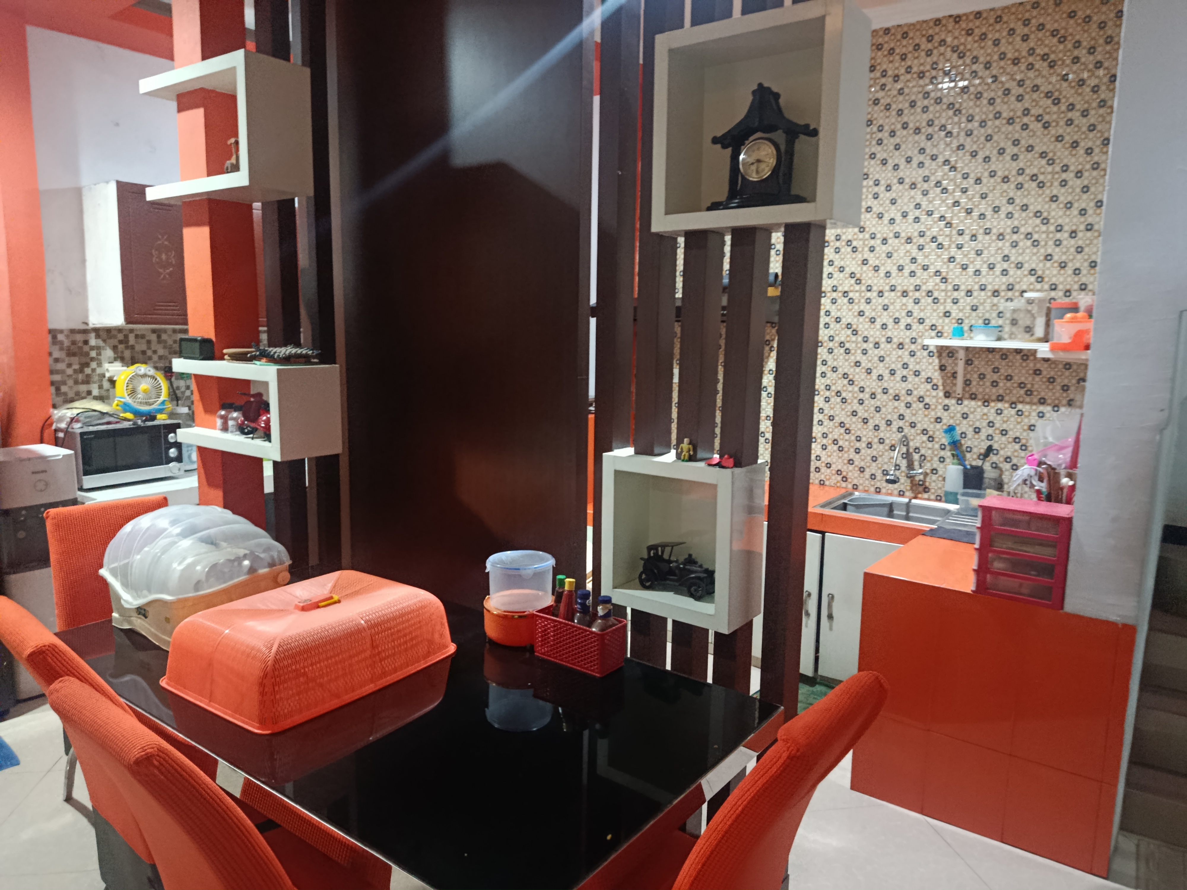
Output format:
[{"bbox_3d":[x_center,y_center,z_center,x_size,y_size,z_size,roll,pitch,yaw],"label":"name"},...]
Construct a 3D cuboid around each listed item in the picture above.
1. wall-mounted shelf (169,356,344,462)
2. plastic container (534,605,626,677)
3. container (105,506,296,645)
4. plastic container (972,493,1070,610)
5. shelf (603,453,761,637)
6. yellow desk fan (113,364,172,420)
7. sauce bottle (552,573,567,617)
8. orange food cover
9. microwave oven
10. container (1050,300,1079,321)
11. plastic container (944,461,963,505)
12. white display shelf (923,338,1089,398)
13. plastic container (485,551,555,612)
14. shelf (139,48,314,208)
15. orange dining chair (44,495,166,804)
[{"bbox_3d":[-1.358,-0.160,3.310,0.755,0.347,0.266,7,10,36],"label":"wall-mounted shelf"},{"bbox_3d":[-0.040,0.516,2.194,0.237,0.118,0.104,7,10,36],"label":"plastic container"},{"bbox_3d":[-1.159,0.343,2.421,0.390,0.344,0.420,6,10,32],"label":"container"},{"bbox_3d":[1.367,0.334,2.600,0.258,0.287,0.195,7,10,36],"label":"plastic container"},{"bbox_3d":[0.262,0.260,2.433,0.425,0.455,0.218,7,10,36],"label":"shelf"},{"bbox_3d":[-2.346,-0.278,4.282,0.255,0.285,0.140,-5,10,-34],"label":"yellow desk fan"},{"bbox_3d":[-0.088,0.459,2.245,0.052,0.205,0.052,1,8,0],"label":"sauce bottle"},{"bbox_3d":[-0.705,0.478,2.112,0.425,0.182,0.615,6,10,33],"label":"orange food cover"},{"bbox_3d":[-2.386,0.030,4.159,0.310,0.285,0.485,7,10,34],"label":"microwave oven"},{"bbox_3d":[2.005,-0.519,3.496,0.120,0.170,0.120,7,10,36],"label":"container"},{"bbox_3d":[1.726,0.185,3.936,0.080,0.215,0.076,7,10,36],"label":"plastic container"},{"bbox_3d":[1.876,-0.323,3.620,0.780,0.270,0.210,7,10,36],"label":"white display shelf"},{"bbox_3d":[-0.205,0.376,2.296,0.188,0.130,0.188,1,8,0],"label":"plastic container"},{"bbox_3d":[-1.206,-1.007,2.692,0.628,0.388,0.221,7,10,36],"label":"shelf"},{"bbox_3d":[-1.509,0.717,2.797,0.560,0.984,0.430,8,11,40],"label":"orange dining chair"}]

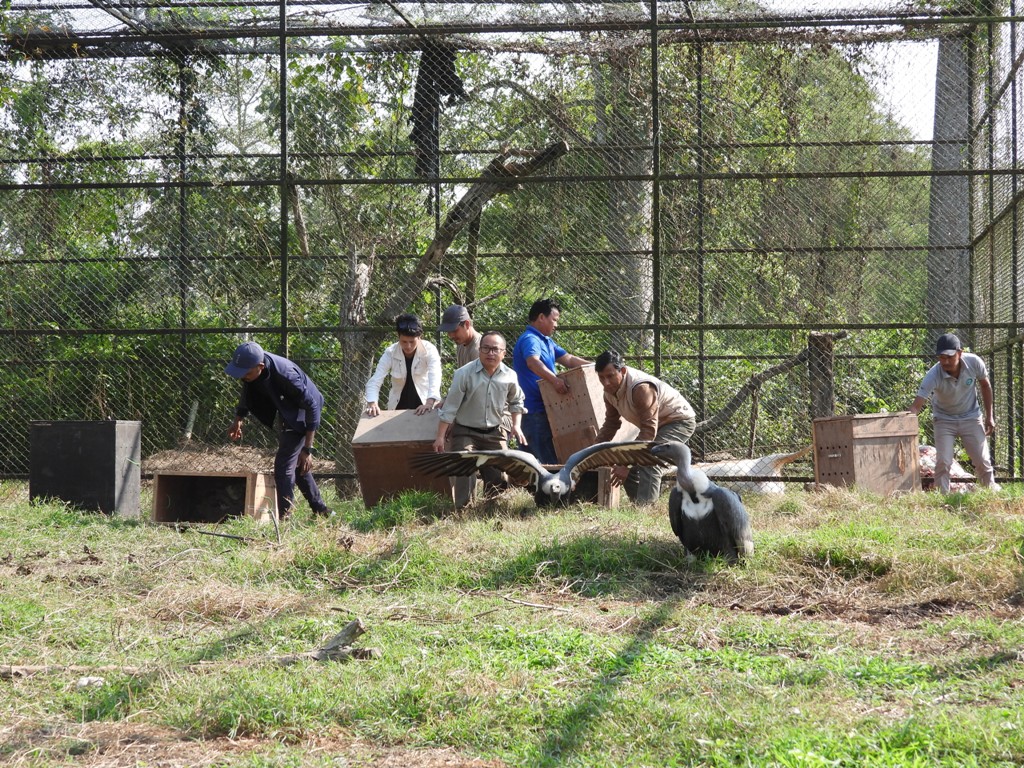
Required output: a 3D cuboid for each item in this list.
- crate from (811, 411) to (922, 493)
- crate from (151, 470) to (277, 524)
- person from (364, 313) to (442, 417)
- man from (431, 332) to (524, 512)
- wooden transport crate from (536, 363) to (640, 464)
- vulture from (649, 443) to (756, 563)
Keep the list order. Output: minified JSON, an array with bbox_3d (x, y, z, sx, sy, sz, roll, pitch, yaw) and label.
[{"bbox_3d":[2.736,0.540,17.139,0.654,0.600,0.468,-3,0,-40],"label":"crate"},{"bbox_3d":[-2.075,0.781,15.518,0.692,0.360,0.640,0,-1,7],"label":"crate"},{"bbox_3d":[-0.836,0.193,17.100,0.600,1.500,0.520,0,-1,2],"label":"person"},{"bbox_3d":[-0.227,0.263,16.000,0.660,1.300,0.600,0,0,1],"label":"man"},{"bbox_3d":[0.581,0.227,16.582,0.475,0.660,0.447,-21,-10,42],"label":"wooden transport crate"},{"bbox_3d":[1.113,0.686,12.900,0.430,0.715,0.540,-1,-1,30],"label":"vulture"}]

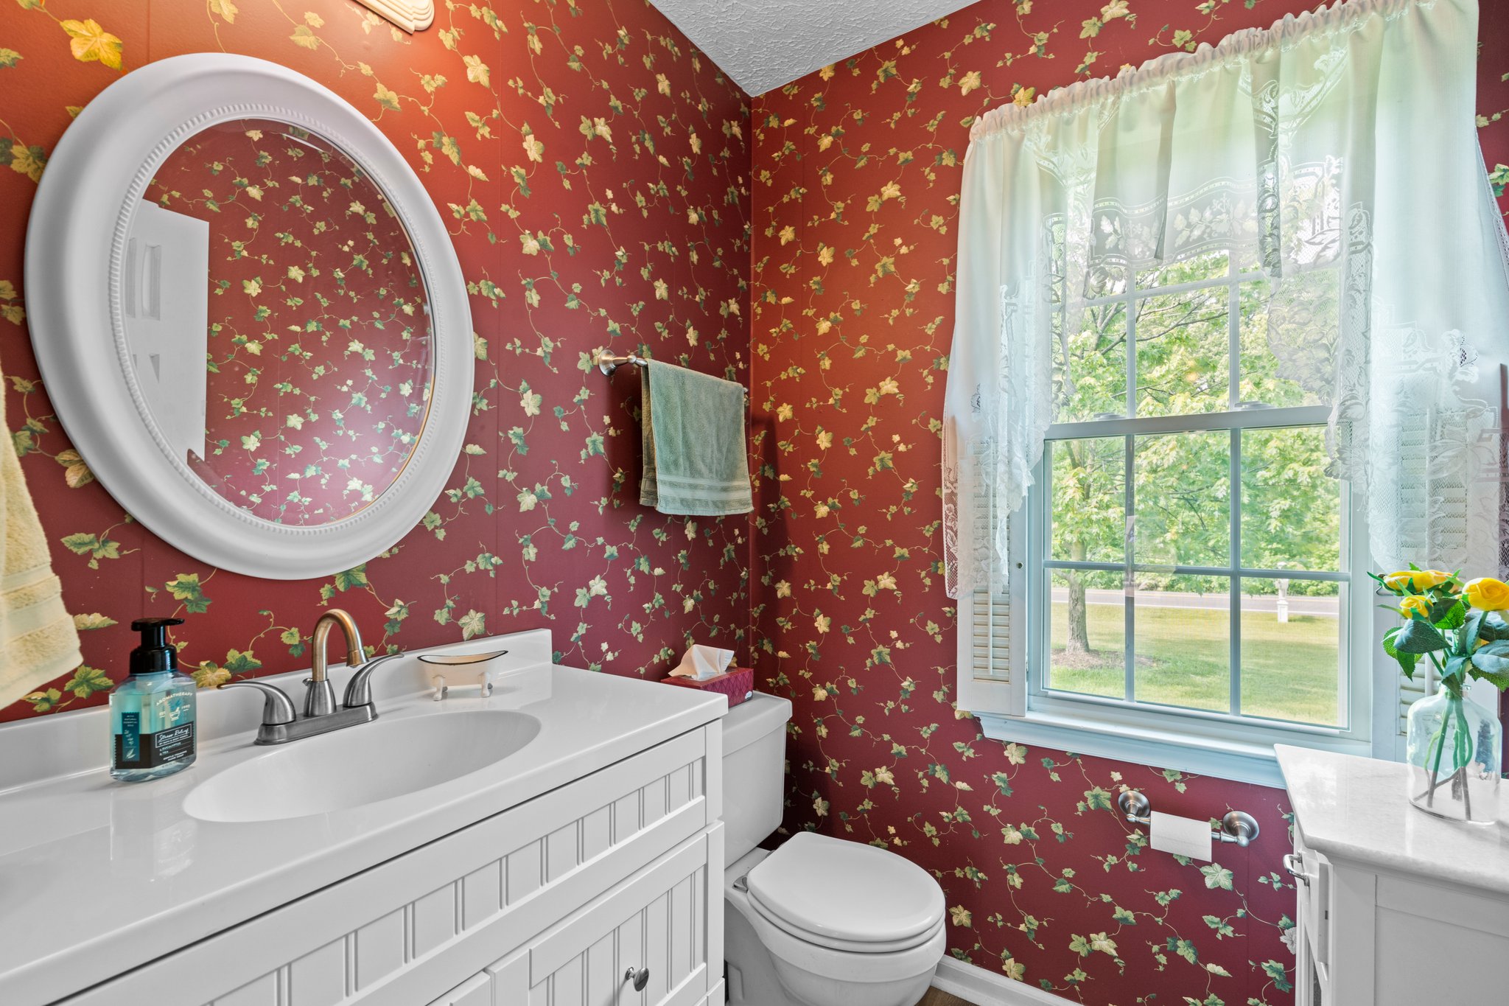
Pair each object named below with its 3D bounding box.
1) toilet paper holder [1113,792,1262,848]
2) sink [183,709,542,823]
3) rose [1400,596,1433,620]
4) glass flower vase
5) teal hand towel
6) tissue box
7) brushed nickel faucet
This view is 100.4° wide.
[{"bbox_3d":[0.876,0.648,1.274,0.241,0.060,0.078,-1,-2,34],"label":"toilet paper holder"},{"bbox_3d":[-0.463,0.384,0.787,0.288,0.140,0.385,-1,-2,34],"label":"sink"},{"bbox_3d":[1.004,0.160,0.955,0.037,0.037,0.037,1,-18,-42],"label":"rose"},{"bbox_3d":[1.038,0.364,0.936,0.094,0.182,0.094,-1,-2,34],"label":"glass flower vase"},{"bbox_3d":[-0.129,-0.151,1.594,0.065,0.360,0.395,-1,-2,34],"label":"teal hand towel"},{"bbox_3d":[-0.114,0.473,1.591,0.123,0.077,0.217,-1,-2,34],"label":"tissue box"},{"bbox_3d":[-0.575,0.231,0.864,0.158,0.168,0.223,-1,-2,34],"label":"brushed nickel faucet"}]

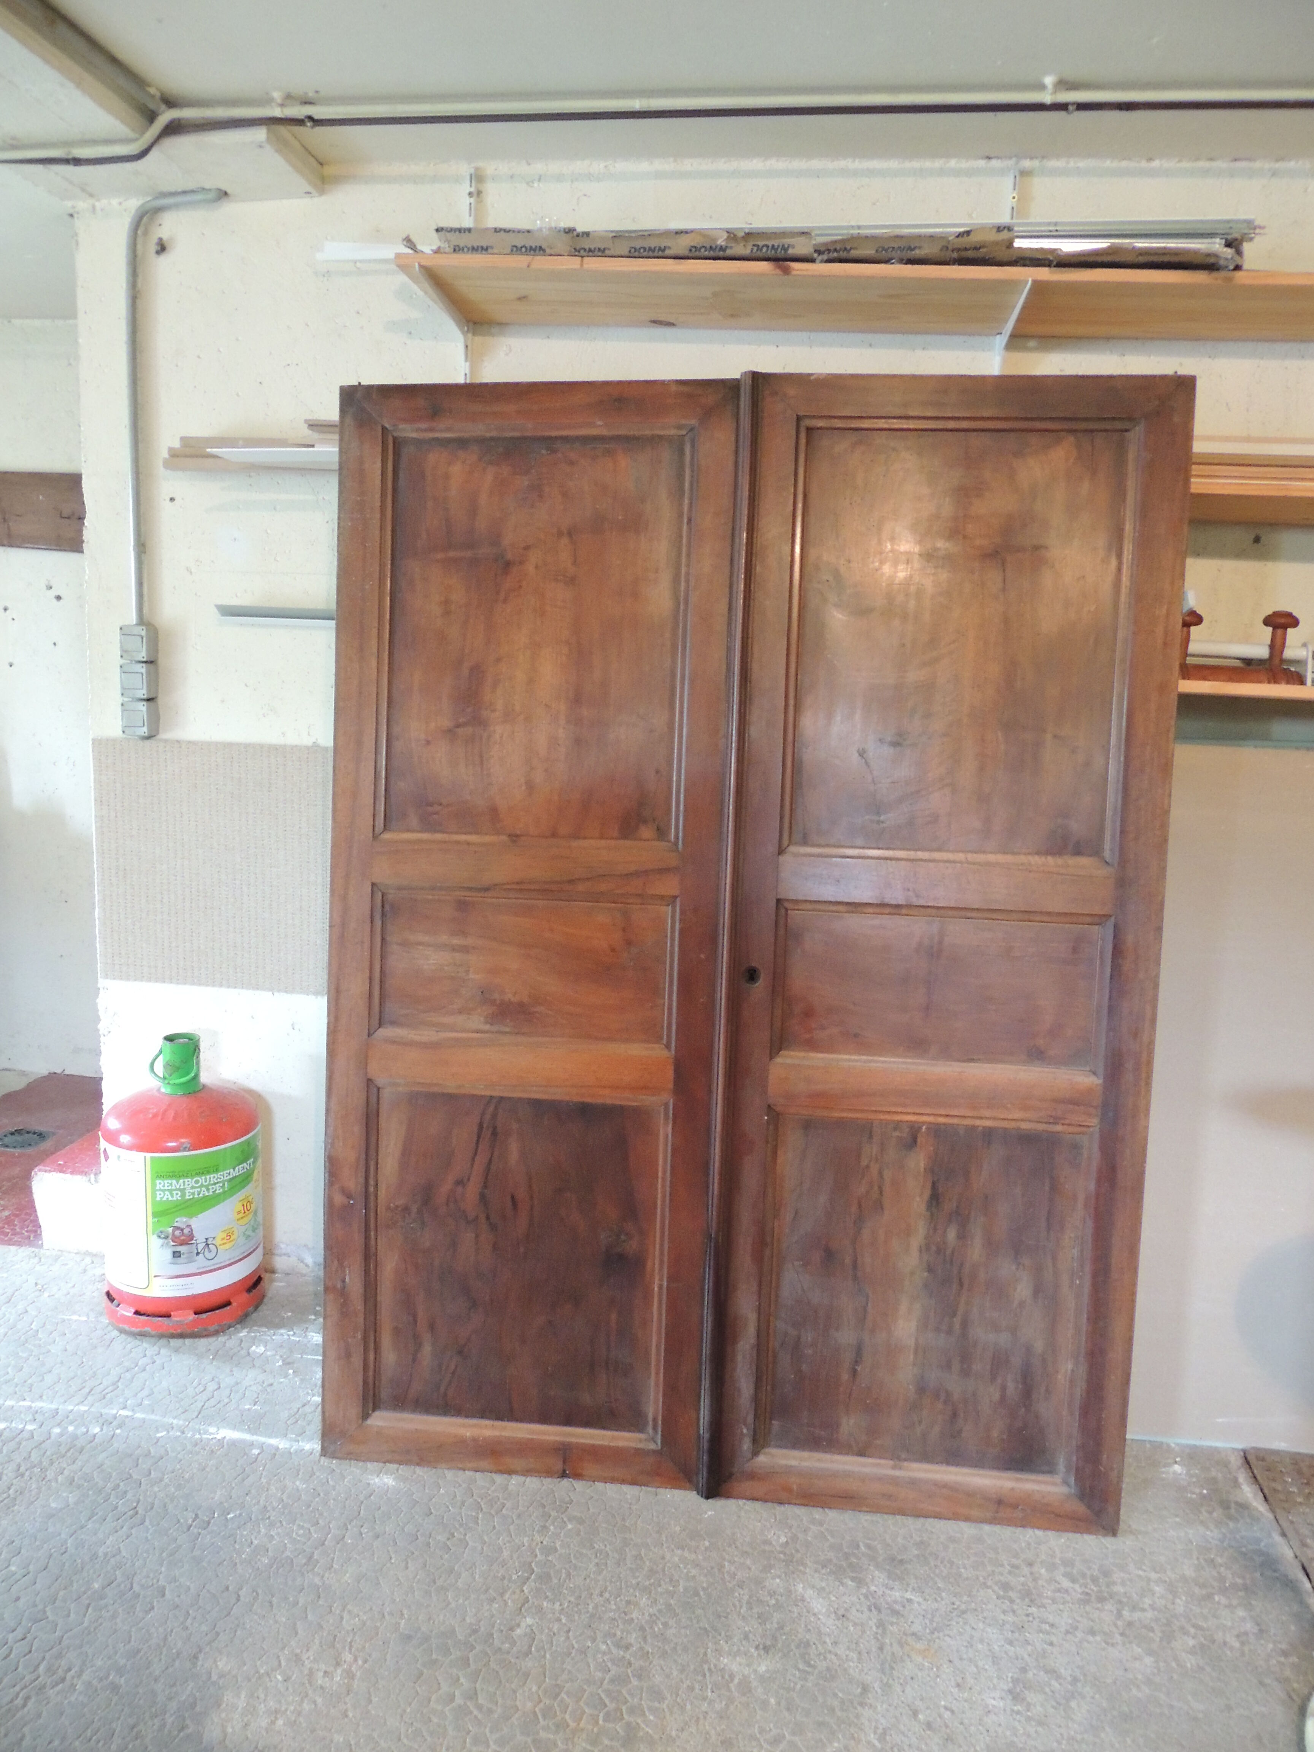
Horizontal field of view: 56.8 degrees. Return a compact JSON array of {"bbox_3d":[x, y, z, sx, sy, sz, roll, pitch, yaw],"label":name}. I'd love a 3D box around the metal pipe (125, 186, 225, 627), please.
[{"bbox_3d":[-0.931,-0.897,2.365,0.203,0.814,0.032,4,10,6],"label":"metal pipe"}]

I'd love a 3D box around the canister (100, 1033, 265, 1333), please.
[{"bbox_3d":[-0.958,0.597,2.466,0.310,0.556,0.310,-6,13,-41],"label":"canister"}]

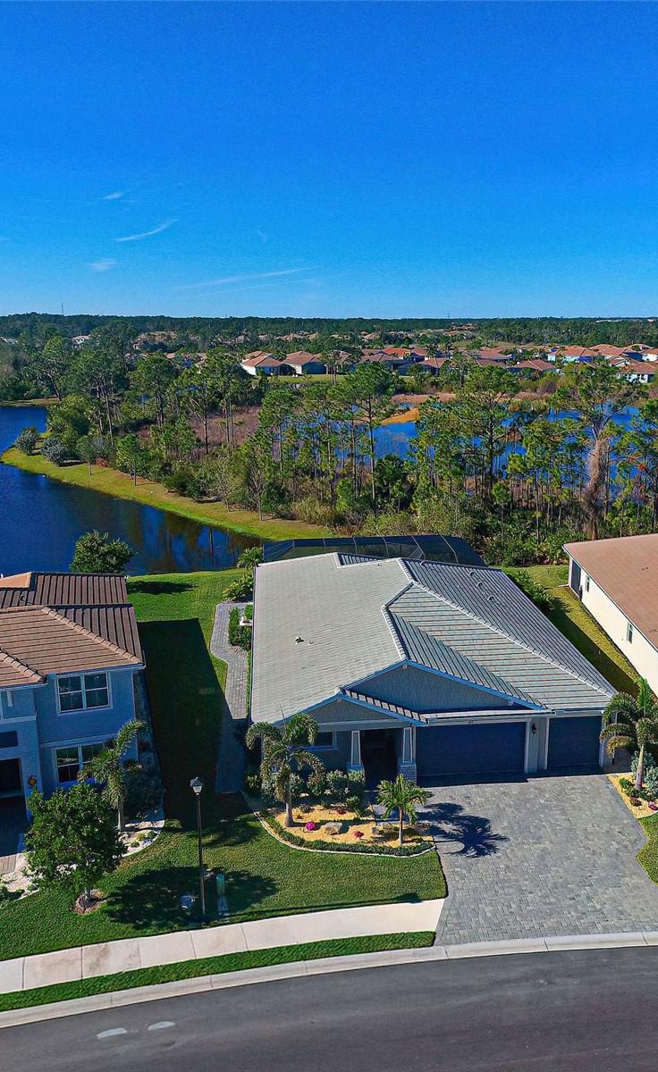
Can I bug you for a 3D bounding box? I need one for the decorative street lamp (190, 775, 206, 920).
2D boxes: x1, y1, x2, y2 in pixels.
[{"bbox_3d":[-4.164,10.232,22.791,0.450,5.400,0.450,0,17,0],"label":"decorative street lamp"}]

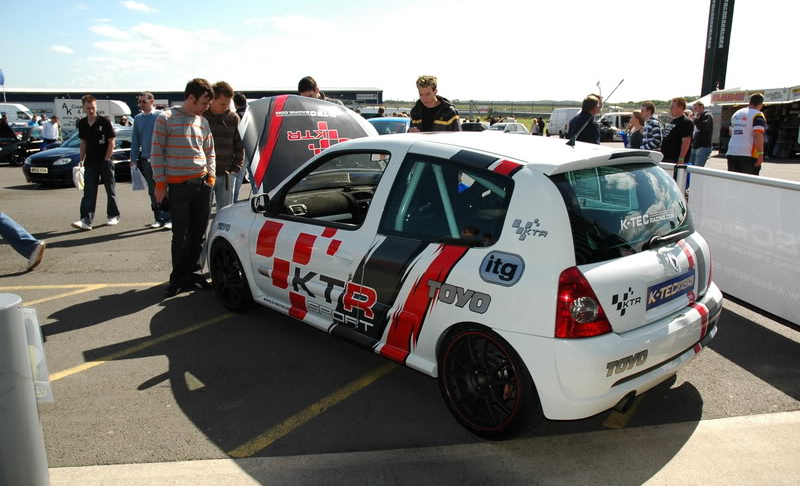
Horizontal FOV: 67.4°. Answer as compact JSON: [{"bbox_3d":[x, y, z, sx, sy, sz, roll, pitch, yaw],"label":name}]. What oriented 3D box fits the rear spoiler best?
[{"bbox_3d":[1.018,-0.414,3.038,1.120,0.100,0.210,-10,16,-42],"label":"rear spoiler"}]

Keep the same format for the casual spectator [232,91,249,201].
[{"bbox_3d":[-1.899,-0.918,7.322,0.470,1.780,0.360,1,12,6],"label":"casual spectator"}]

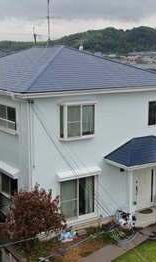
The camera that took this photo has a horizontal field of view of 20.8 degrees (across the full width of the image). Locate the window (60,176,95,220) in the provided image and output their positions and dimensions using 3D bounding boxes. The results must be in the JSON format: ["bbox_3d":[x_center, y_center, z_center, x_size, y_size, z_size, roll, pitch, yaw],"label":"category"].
[{"bbox_3d":[0.027,2.681,16.798,1.708,1.683,0.128,-7,12,-32],"label":"window"}]

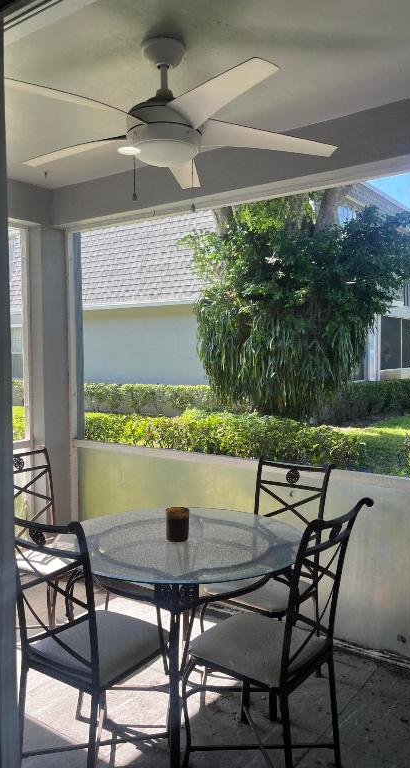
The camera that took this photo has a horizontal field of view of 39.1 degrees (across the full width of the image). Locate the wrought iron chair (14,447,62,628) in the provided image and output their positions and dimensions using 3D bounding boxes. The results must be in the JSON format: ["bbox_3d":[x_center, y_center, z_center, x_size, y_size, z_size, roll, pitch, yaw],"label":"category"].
[{"bbox_3d":[-0.799,0.849,2.950,0.531,0.999,0.411,2,4,32],"label":"wrought iron chair"}]

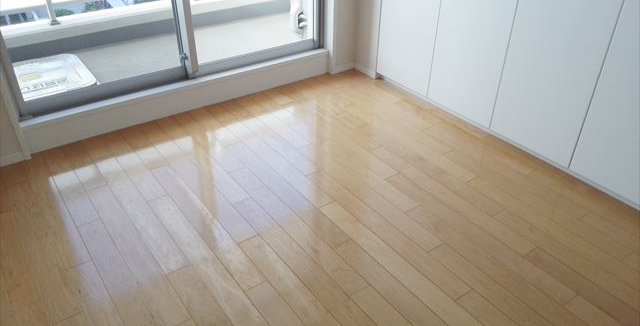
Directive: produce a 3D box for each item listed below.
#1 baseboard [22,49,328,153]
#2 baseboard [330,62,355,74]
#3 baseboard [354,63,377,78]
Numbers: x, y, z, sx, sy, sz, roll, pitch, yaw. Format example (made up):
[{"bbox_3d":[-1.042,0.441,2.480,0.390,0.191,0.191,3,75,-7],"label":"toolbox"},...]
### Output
[{"bbox_3d":[-0.680,-0.384,2.811,1.769,0.146,0.030,-20,38,-29],"label":"baseboard"},{"bbox_3d":[0.155,-0.626,3.282,0.174,0.052,0.018,-20,38,-29],"label":"baseboard"},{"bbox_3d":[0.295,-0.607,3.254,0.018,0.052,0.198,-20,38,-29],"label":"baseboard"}]

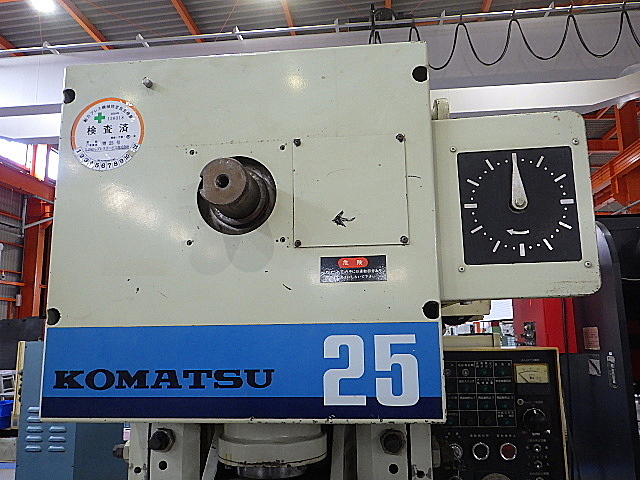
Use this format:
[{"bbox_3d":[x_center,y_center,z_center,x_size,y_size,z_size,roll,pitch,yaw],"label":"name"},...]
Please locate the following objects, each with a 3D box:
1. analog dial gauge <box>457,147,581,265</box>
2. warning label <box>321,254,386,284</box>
[{"bbox_3d":[0.254,-0.045,0.657,0.145,0.146,0.018,-2,-9,6],"label":"analog dial gauge"},{"bbox_3d":[0.043,0.037,0.652,0.083,0.033,0.002,-2,-9,6],"label":"warning label"}]

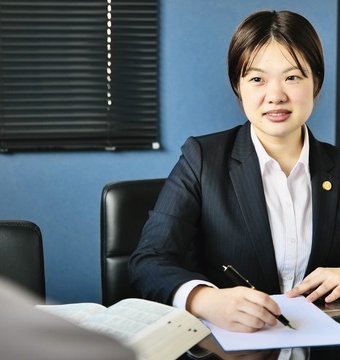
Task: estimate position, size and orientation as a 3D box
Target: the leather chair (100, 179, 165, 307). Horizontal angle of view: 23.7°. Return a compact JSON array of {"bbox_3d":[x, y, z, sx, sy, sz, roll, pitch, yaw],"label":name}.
[{"bbox_3d":[0.165,0.445,1.701,0.540,0.880,0.580,-2,5,-25],"label":"leather chair"}]

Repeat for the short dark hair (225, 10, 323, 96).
[{"bbox_3d":[0.200,-0.220,1.547,0.182,0.185,0.205,0,5,3],"label":"short dark hair"}]

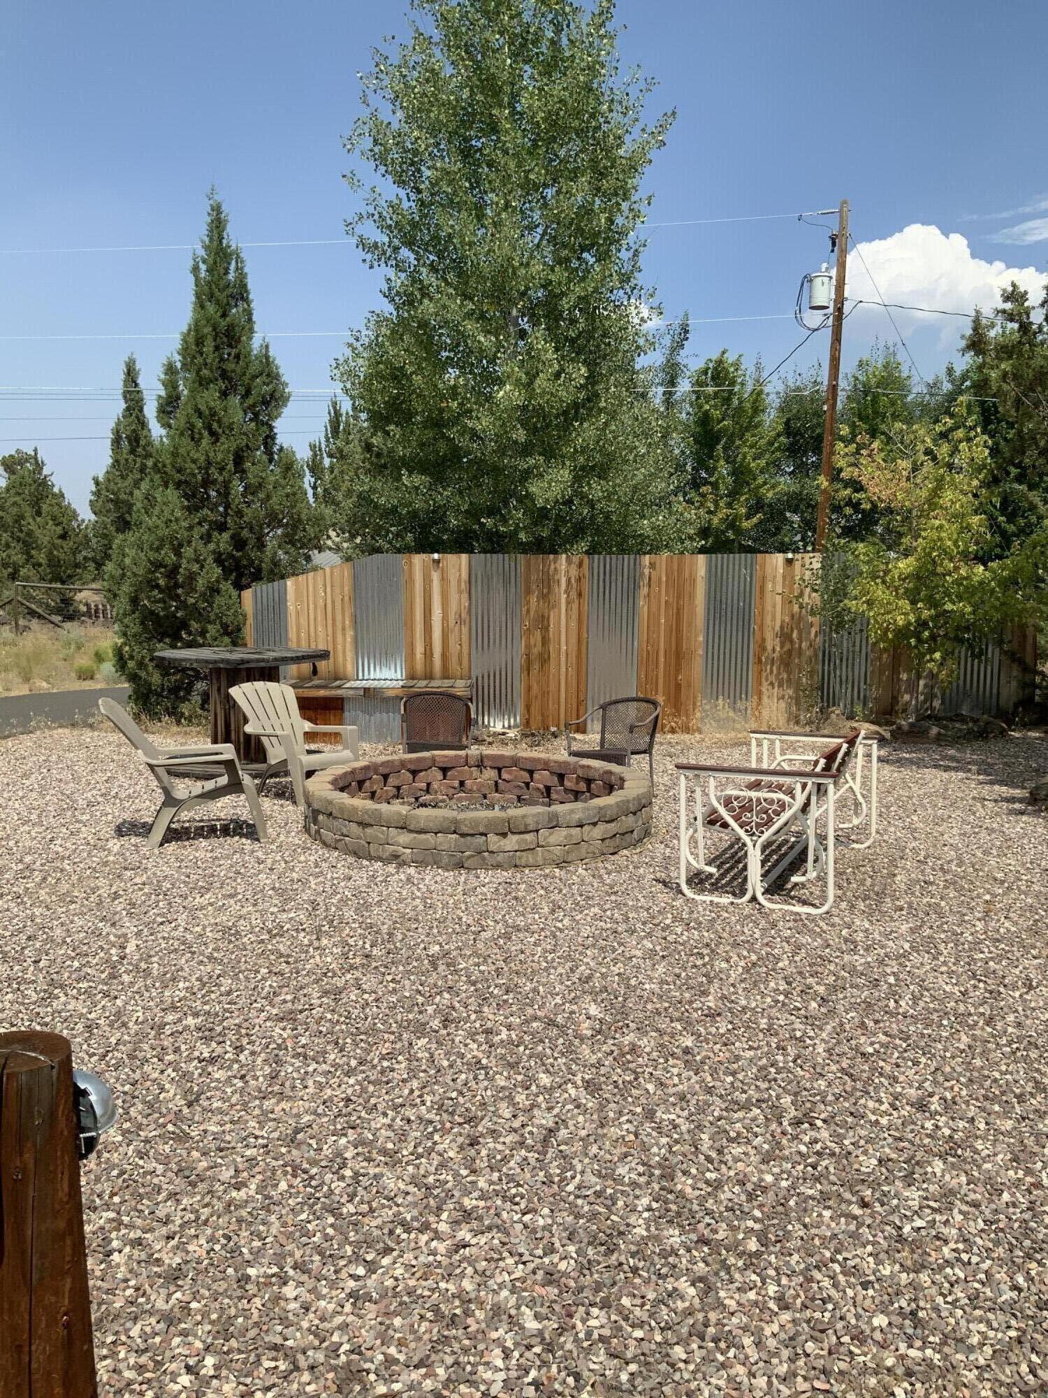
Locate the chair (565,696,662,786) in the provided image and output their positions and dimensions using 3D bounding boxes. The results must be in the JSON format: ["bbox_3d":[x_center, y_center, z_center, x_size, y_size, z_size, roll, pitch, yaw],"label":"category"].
[{"bbox_3d":[0.665,0.363,8.947,0.600,0.780,0.590,4,7,30],"label":"chair"}]

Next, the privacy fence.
[{"bbox_3d":[1.200,-0.640,13.300,9.000,2.050,0.350,0,7,2],"label":"privacy fence"}]

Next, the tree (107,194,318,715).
[{"bbox_3d":[-3.860,-2.983,14.457,2.650,6.200,2.600,0,6,0],"label":"tree"}]

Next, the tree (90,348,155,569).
[{"bbox_3d":[-8.100,-4.050,24.000,1.800,6.000,1.800,0,6,0],"label":"tree"}]

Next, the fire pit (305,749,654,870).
[{"bbox_3d":[-0.302,0.703,8.009,2.350,0.310,2.350,0,6,0],"label":"fire pit"}]

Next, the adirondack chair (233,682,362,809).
[{"bbox_3d":[-1.717,0.314,8.936,0.920,0.880,0.730,5,8,40],"label":"adirondack chair"}]

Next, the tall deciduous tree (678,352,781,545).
[{"bbox_3d":[3.550,-3.200,20.200,1.950,5.400,1.950,0,6,0],"label":"tall deciduous tree"}]

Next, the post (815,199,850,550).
[{"bbox_3d":[6.600,-5.870,25.300,0.260,9.300,0.260,2,7,0],"label":"post"}]

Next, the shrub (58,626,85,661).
[{"bbox_3d":[-8.780,-1.124,22.717,0.520,0.650,0.520,0,6,0],"label":"shrub"}]

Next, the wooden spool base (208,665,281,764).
[{"bbox_3d":[-2.580,0.120,10.800,0.650,0.900,0.650,0,8,0],"label":"wooden spool base"}]

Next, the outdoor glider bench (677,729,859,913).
[{"bbox_3d":[1.440,0.575,6.400,0.800,0.750,1.500,3,7,24],"label":"outdoor glider bench"}]

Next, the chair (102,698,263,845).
[{"bbox_3d":[-2.170,0.395,7.580,0.980,0.880,0.740,-2,7,-14],"label":"chair"}]

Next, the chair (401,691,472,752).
[{"bbox_3d":[-0.725,0.290,9.900,0.610,0.800,0.600,-1,7,-10],"label":"chair"}]

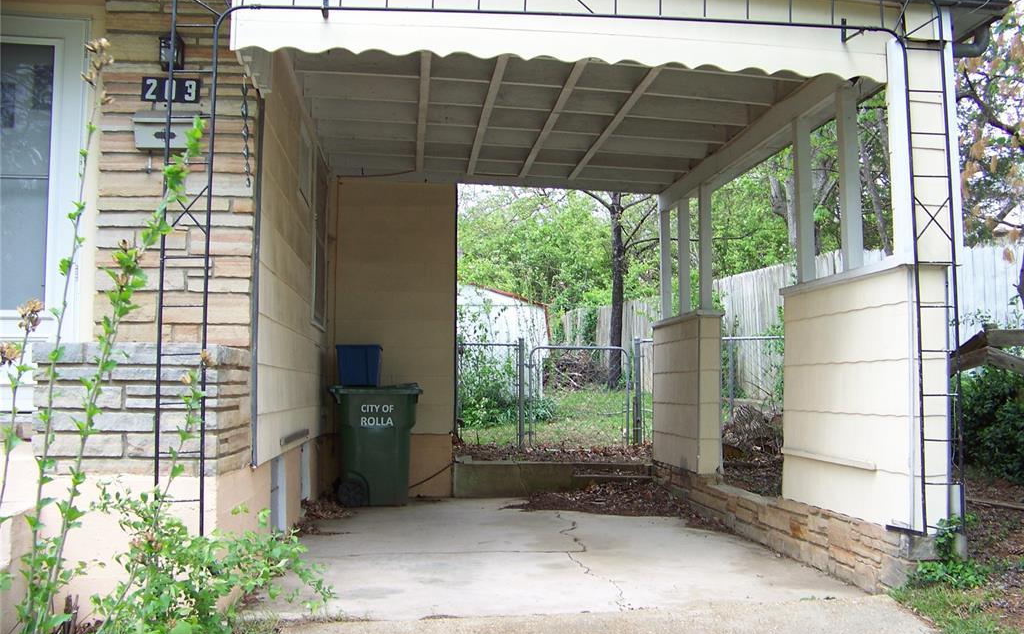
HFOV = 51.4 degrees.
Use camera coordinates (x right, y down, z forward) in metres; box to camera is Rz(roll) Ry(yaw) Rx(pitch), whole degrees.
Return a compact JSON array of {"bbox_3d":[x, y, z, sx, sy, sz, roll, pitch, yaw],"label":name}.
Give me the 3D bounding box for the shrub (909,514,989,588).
[{"bbox_3d":[2.175,1.161,5.275,0.370,0.370,0.300,0,-4,-6],"label":"shrub"}]

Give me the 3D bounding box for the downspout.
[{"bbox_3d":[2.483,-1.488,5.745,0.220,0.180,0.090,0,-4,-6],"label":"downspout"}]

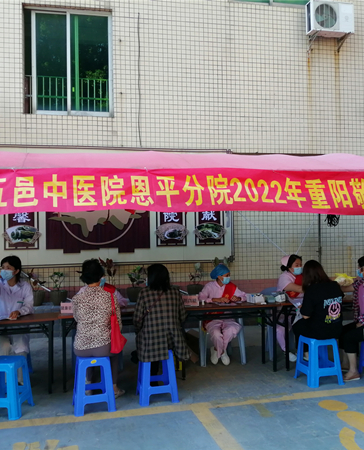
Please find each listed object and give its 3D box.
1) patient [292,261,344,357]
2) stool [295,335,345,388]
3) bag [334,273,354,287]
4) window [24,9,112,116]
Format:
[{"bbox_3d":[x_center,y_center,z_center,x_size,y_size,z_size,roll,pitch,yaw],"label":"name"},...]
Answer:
[{"bbox_3d":[1.434,0.982,4.770,0.500,1.230,0.700,-1,-1,-23],"label":"patient"},{"bbox_3d":[1.427,1.406,4.723,0.350,0.460,0.350,-1,-1,-17],"label":"stool"},{"bbox_3d":[1.821,0.611,5.050,0.220,0.160,0.180,-1,-1,11],"label":"bag"},{"bbox_3d":[-1.909,-2.742,7.582,1.430,1.750,0.120,-1,-1,-10],"label":"window"}]

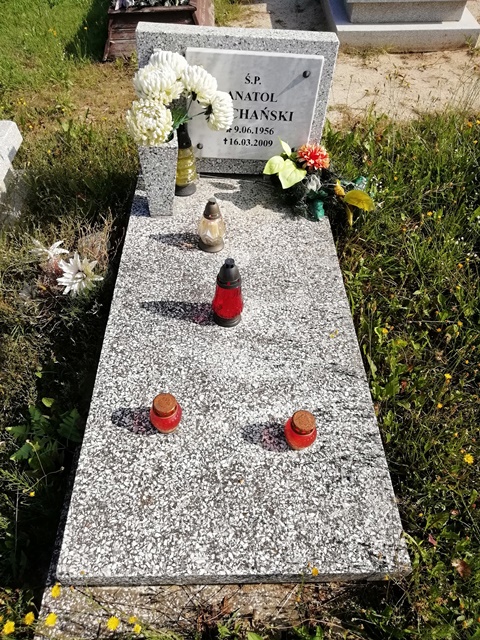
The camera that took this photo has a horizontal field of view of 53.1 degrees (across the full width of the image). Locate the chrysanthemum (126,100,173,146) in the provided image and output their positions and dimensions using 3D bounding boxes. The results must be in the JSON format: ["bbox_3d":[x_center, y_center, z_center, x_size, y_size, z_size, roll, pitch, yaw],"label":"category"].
[{"bbox_3d":[-0.299,-0.650,1.591,0.148,0.148,0.105,9,11,4],"label":"chrysanthemum"}]

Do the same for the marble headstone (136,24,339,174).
[{"bbox_3d":[-0.018,-0.825,1.877,0.706,0.529,0.093,1,49,-3],"label":"marble headstone"}]

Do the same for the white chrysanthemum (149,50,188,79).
[{"bbox_3d":[-0.230,-0.807,1.555,0.134,0.110,0.110,1,8,-3],"label":"white chrysanthemum"}]

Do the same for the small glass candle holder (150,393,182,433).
[{"bbox_3d":[-0.187,0.238,1.218,0.083,0.104,0.083,1,49,-3],"label":"small glass candle holder"}]

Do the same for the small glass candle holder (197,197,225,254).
[{"bbox_3d":[-0.096,-0.337,1.670,0.096,0.195,0.096,1,49,-3],"label":"small glass candle holder"}]

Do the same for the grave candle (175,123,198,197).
[{"bbox_3d":[-0.213,-0.623,1.846,0.093,0.282,0.093,1,49,-3],"label":"grave candle"}]

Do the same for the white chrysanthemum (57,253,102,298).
[{"bbox_3d":[-0.573,-0.162,1.716,0.155,0.075,0.150,-15,89,-17],"label":"white chrysanthemum"}]

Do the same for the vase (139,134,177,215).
[{"bbox_3d":[-0.285,-0.522,1.744,0.130,0.294,0.129,1,49,-3],"label":"vase"}]

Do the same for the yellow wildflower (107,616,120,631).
[{"bbox_3d":[-0.270,0.646,1.026,0.027,0.014,0.027,1,49,-3],"label":"yellow wildflower"}]

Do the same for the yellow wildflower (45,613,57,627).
[{"bbox_3d":[-0.392,0.620,0.995,0.027,0.014,0.027,1,49,-3],"label":"yellow wildflower"}]

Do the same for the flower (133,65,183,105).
[{"bbox_3d":[-0.252,-0.720,1.469,0.145,0.135,0.105,16,27,9],"label":"flower"}]

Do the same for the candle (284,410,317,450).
[{"bbox_3d":[0.155,0.275,1.206,0.083,0.101,0.083,1,49,-3],"label":"candle"}]

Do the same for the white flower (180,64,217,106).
[{"bbox_3d":[-0.134,-0.759,1.556,0.132,0.090,0.132,28,34,-40],"label":"white flower"}]

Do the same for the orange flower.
[{"bbox_3d":[0.264,-0.585,1.729,0.115,0.080,0.090,11,88,5],"label":"orange flower"}]

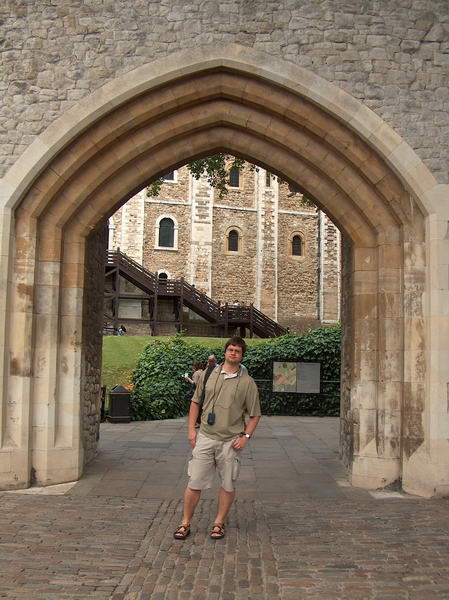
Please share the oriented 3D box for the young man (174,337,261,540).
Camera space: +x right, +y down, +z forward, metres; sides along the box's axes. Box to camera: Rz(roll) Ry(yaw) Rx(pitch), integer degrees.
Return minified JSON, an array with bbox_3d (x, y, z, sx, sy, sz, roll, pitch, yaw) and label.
[{"bbox_3d":[-0.055,1.225,5.850,0.750,1.770,0.450,0,-4,6],"label":"young man"}]

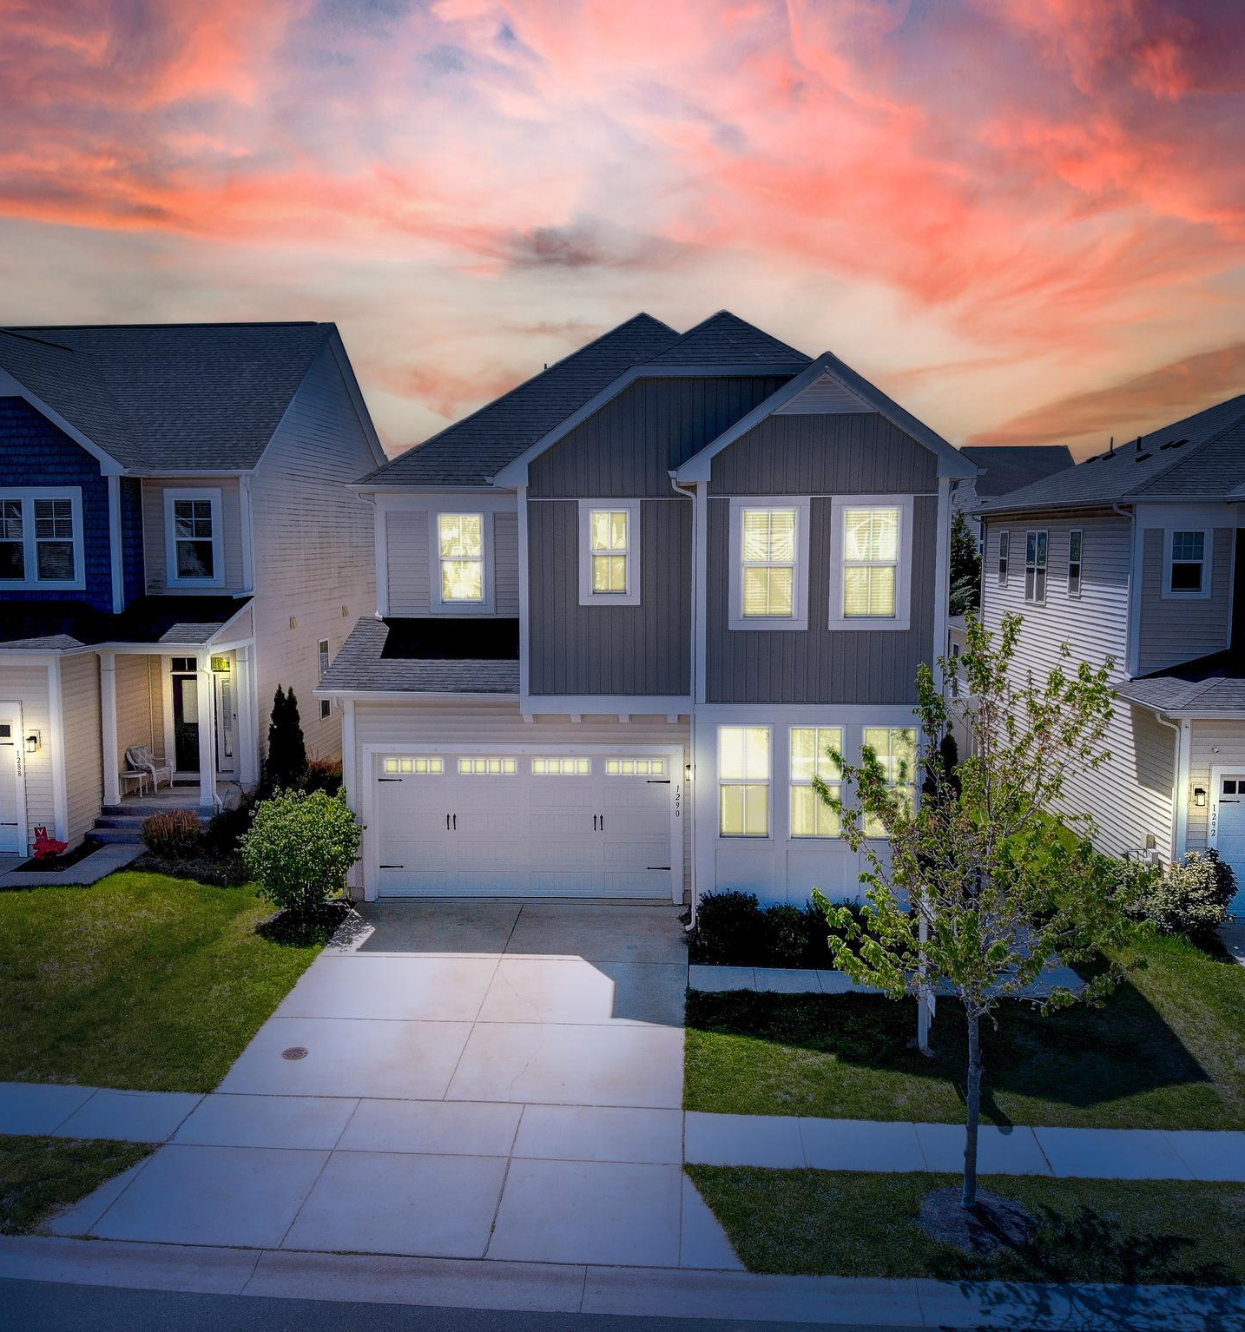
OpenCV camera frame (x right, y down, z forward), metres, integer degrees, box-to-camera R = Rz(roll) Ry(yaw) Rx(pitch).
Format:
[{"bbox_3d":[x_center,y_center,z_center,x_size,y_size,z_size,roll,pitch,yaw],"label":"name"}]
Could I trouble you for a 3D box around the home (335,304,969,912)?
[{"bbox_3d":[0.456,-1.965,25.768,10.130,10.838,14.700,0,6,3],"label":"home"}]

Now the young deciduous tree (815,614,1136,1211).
[{"bbox_3d":[3.332,2.416,11.753,2.976,5.792,2.828,0,6,3],"label":"young deciduous tree"}]

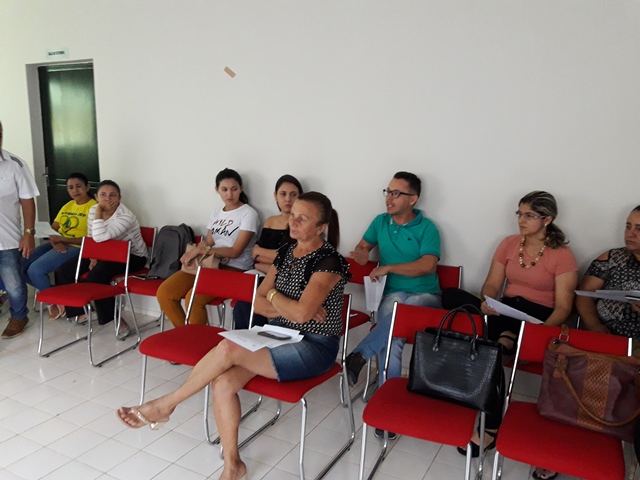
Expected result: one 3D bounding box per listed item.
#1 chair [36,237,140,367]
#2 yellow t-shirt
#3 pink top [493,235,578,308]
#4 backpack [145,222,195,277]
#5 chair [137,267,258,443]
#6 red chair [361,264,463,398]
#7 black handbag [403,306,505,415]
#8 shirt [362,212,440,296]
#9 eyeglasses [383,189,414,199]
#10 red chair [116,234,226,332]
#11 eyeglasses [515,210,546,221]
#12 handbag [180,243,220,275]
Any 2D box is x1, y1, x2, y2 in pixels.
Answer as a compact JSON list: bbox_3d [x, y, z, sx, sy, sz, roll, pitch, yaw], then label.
[{"bbox_3d":[-1.613,0.401,3.623,0.449,0.777,0.497,5,11,18],"label":"chair"},{"bbox_3d":[-2.014,-0.116,4.299,0.357,0.463,0.222,5,11,17],"label":"yellow t-shirt"},{"bbox_3d":[1.142,0.172,2.732,0.430,0.420,0.270,9,13,37],"label":"pink top"},{"bbox_3d":[-1.141,0.092,3.909,0.261,0.405,0.183,6,1,21],"label":"backpack"},{"bbox_3d":[-0.643,0.596,2.862,0.480,0.776,0.525,6,12,25],"label":"chair"},{"bbox_3d":[0.565,0.566,3.081,0.449,0.777,0.497,6,11,24],"label":"red chair"},{"bbox_3d":[0.578,0.495,2.225,0.347,0.357,0.164,7,11,27],"label":"black handbag"},{"bbox_3d":[0.483,0.080,3.067,0.460,0.490,0.280,11,14,42],"label":"shirt"},{"bbox_3d":[0.464,-0.265,2.984,0.145,0.048,0.140,4,7,-36],"label":"eyeglasses"},{"bbox_3d":[-1.213,0.372,3.997,0.480,0.776,0.525,7,12,27],"label":"red chair"},{"bbox_3d":[1.092,-0.124,2.673,0.140,0.042,0.140,-2,16,-34],"label":"eyeglasses"},{"bbox_3d":[-0.809,0.128,3.527,0.261,0.193,0.116,6,11,23],"label":"handbag"}]

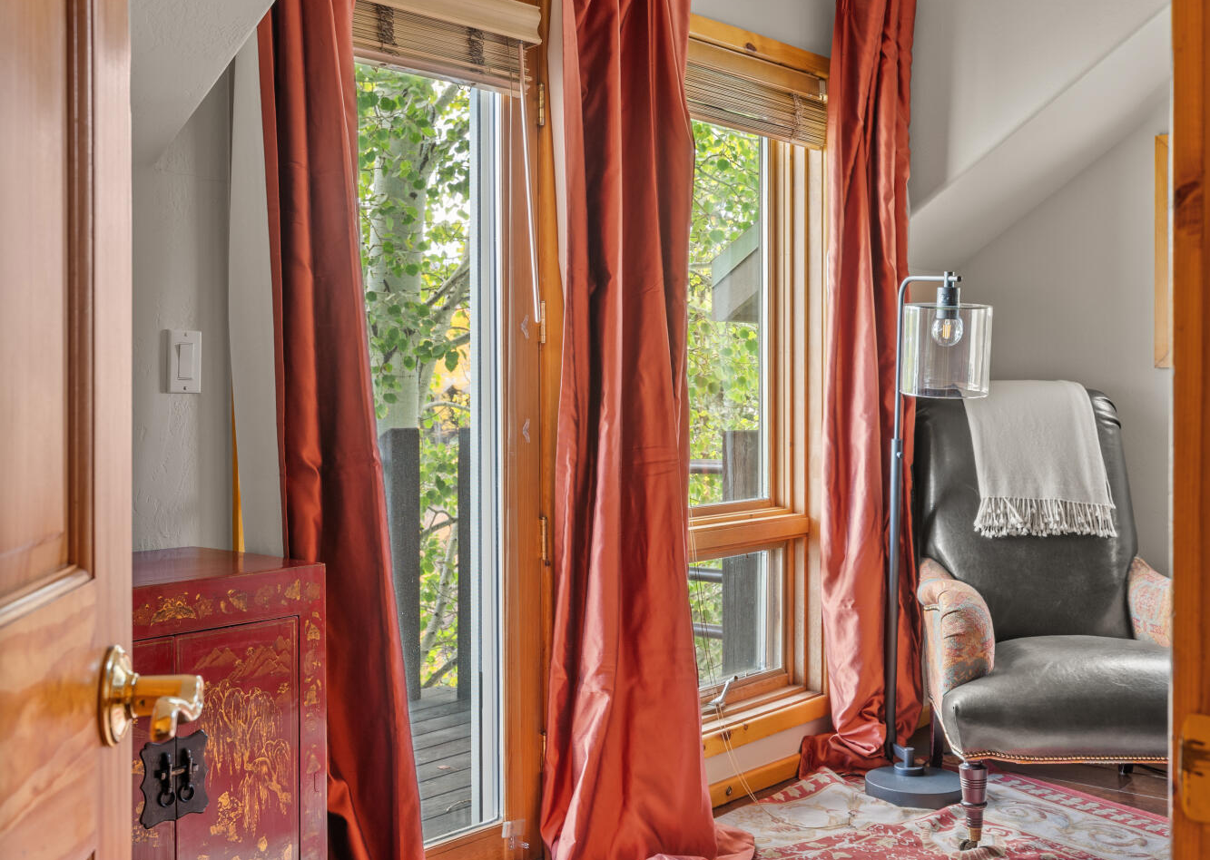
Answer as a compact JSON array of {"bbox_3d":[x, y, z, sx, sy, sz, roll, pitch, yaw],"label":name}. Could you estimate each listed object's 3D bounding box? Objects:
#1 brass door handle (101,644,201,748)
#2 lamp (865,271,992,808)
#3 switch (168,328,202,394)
[{"bbox_3d":[-0.339,0.201,1.055,0.072,0.078,0.135,0,2,-6],"label":"brass door handle"},{"bbox_3d":[0.906,0.290,3.926,0.360,1.463,0.277,2,2,40],"label":"lamp"},{"bbox_3d":[-0.767,-0.125,2.597,0.014,0.115,0.071,2,2,40],"label":"switch"}]

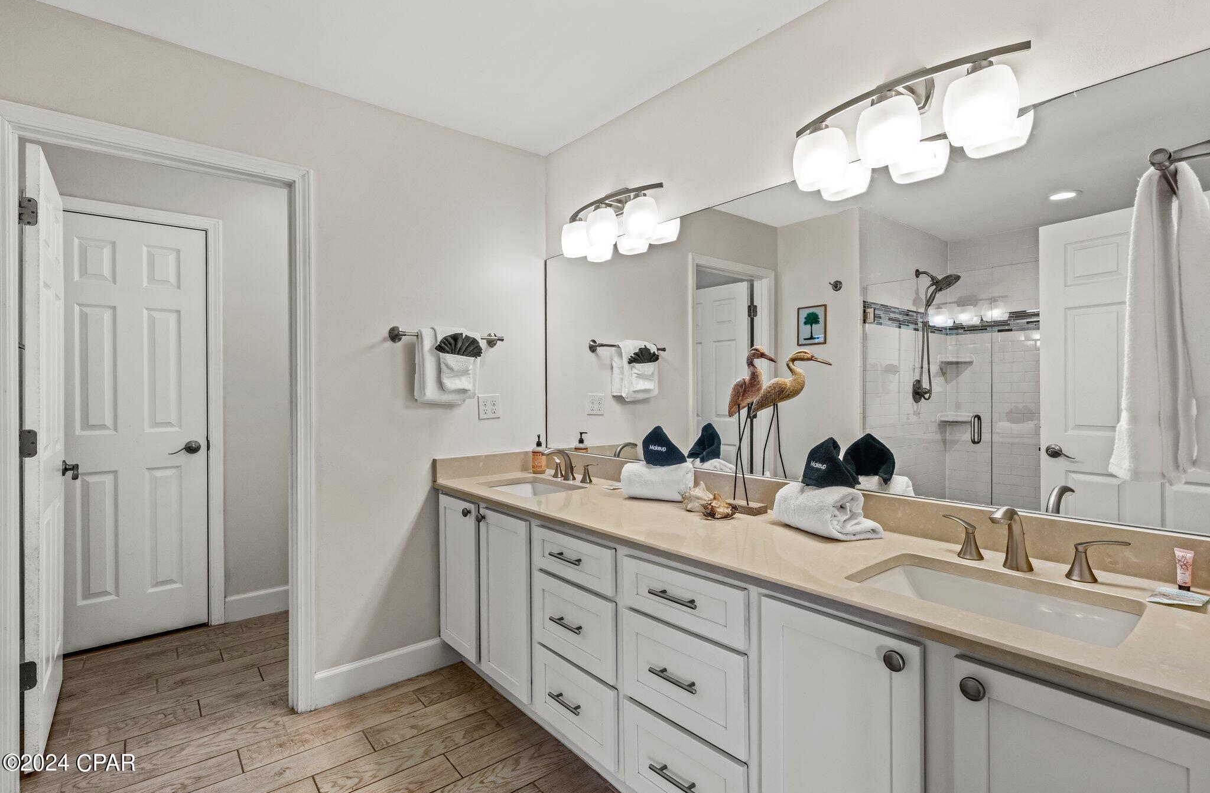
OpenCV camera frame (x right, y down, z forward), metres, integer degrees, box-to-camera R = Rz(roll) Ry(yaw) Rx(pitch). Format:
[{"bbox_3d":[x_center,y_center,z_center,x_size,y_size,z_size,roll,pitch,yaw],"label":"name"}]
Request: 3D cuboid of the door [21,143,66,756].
[{"bbox_3d":[-2.078,0.201,2.127,0.037,2.030,0.711,0,0,-39],"label":"door"}]

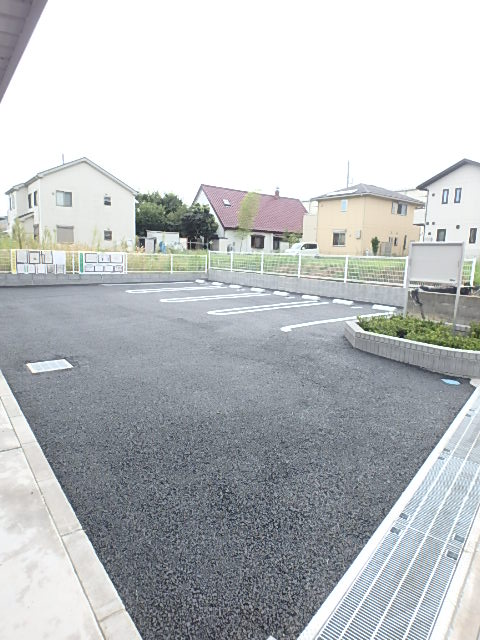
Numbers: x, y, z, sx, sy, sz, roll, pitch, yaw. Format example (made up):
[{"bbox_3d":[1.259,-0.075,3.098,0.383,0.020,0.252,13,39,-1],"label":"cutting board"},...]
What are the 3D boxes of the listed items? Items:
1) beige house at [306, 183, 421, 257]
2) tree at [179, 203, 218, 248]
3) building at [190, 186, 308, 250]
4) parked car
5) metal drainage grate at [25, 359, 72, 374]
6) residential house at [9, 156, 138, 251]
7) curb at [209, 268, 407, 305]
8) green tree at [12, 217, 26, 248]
[{"bbox_3d":[13.528,-10.217,41.233,11.055,7.487,6.733,-6,13,-38],"label":"beige house"},{"bbox_3d":[-3.974,-8.858,37.185,3.819,4.824,3.819,2,10,0],"label":"tree"},{"bbox_3d":[1.782,-11.690,47.628,15.376,7.537,8.342,-6,13,-38],"label":"building"},{"bbox_3d":[6.318,-7.136,39.699,3.618,1.548,1.608,-6,13,-38],"label":"parked car"},{"bbox_3d":[-2.319,0.575,4.750,0.467,0.035,0.432,-6,13,-38],"label":"metal drainage grate"},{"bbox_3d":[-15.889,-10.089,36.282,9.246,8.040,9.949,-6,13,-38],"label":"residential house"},{"bbox_3d":[1.545,-1.406,14.958,0.131,0.563,10.150,-6,13,-38],"label":"curb"},{"bbox_3d":[-13.697,-5.094,24.120,0.905,2.512,0.904,-6,13,-38],"label":"green tree"}]

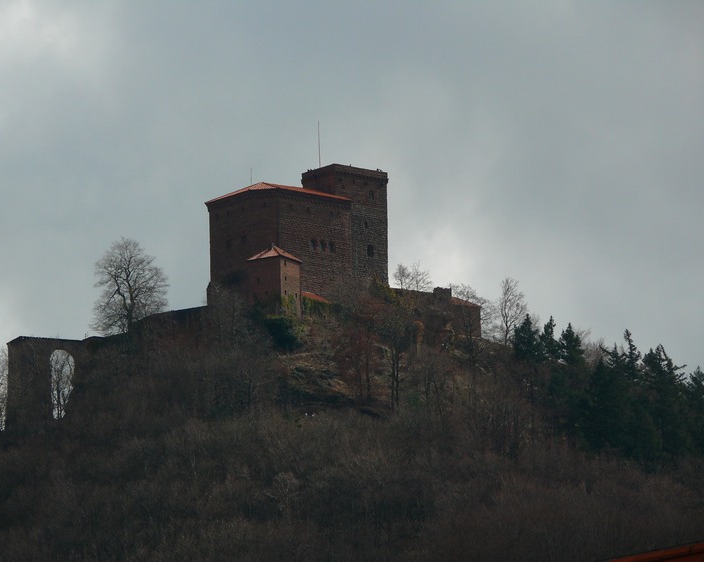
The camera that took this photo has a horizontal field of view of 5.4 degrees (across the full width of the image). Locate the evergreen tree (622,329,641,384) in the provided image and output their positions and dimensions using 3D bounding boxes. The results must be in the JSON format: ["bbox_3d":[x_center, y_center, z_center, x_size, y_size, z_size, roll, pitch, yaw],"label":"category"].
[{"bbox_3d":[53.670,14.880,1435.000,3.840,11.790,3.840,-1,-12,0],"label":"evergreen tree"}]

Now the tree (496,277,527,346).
[{"bbox_3d":[30.950,5.920,1450.000,6.210,13.900,6.210,-1,-12,0],"label":"tree"}]

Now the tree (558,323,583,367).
[{"bbox_3d":[41.960,12.290,1435.000,4.990,8.840,4.990,-1,-12,0],"label":"tree"}]

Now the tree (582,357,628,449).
[{"bbox_3d":[47.830,23.300,1410.000,8.300,18.540,8.300,-1,-12,0],"label":"tree"}]

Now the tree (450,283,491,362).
[{"bbox_3d":[22.680,7.940,1430.000,8.040,15.670,8.040,-1,-12,0],"label":"tree"}]

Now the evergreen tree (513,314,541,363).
[{"bbox_3d":[33.700,11.230,1435.000,5.380,9.830,5.380,-1,-12,0],"label":"evergreen tree"}]

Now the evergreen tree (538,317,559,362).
[{"bbox_3d":[37.930,11.230,1435.000,3.840,9.040,3.840,-1,-12,0],"label":"evergreen tree"}]

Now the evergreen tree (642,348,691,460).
[{"bbox_3d":[59.360,22.820,1415.000,9.090,22.090,9.090,-1,-12,0],"label":"evergreen tree"}]

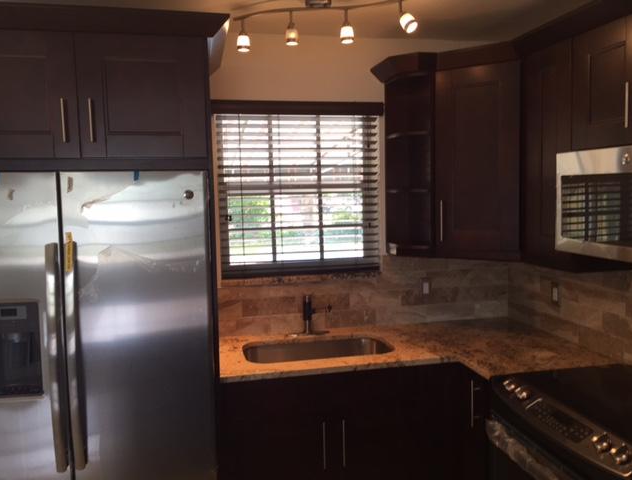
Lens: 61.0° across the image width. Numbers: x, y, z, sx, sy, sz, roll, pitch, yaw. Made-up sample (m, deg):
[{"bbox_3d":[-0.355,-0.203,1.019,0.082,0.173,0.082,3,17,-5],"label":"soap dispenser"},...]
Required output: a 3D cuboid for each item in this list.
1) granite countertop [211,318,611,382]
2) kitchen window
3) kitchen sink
[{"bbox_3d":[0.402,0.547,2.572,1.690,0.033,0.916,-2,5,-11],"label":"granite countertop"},{"bbox_3d":[-0.078,-0.243,2.848,0.869,0.872,0.065,-2,5,-11],"label":"kitchen window"},{"bbox_3d":[0.004,0.627,2.632,0.708,0.190,0.362,-2,5,-11],"label":"kitchen sink"}]

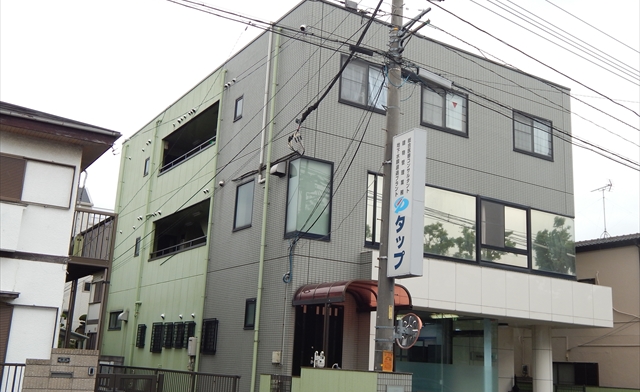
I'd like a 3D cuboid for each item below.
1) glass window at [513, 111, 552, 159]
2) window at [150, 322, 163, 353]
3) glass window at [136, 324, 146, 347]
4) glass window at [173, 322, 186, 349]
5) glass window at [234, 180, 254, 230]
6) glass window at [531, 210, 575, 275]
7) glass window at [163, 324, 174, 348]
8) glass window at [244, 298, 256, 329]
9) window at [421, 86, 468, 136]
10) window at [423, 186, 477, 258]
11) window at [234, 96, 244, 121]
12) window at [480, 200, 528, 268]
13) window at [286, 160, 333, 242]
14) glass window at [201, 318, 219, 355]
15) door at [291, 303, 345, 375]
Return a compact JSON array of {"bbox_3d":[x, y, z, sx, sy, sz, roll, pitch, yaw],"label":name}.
[{"bbox_3d":[6.601,-1.844,21.770,1.777,1.313,0.120,11,-16,-30],"label":"glass window"},{"bbox_3d":[-5.442,4.700,23.356,0.160,0.938,0.691,11,-16,-30],"label":"window"},{"bbox_3d":[-6.351,4.996,24.999,0.140,0.805,0.730,11,-16,-30],"label":"glass window"},{"bbox_3d":[-4.393,4.350,21.896,0.140,0.780,0.700,11,-16,-30],"label":"glass window"},{"bbox_3d":[-2.052,0.288,19.263,0.120,1.316,1.130,11,-16,-30],"label":"glass window"},{"bbox_3d":[7.071,1.476,21.381,1.966,1.900,0.100,11,-16,-30],"label":"glass window"},{"bbox_3d":[-4.890,4.468,22.509,0.160,0.783,0.526,11,-16,-30],"label":"glass window"},{"bbox_3d":[-1.777,3.025,18.023,0.100,0.785,0.600,11,-16,-30],"label":"glass window"},{"bbox_3d":[3.577,-2.466,19.984,1.765,1.355,0.100,11,-16,-30],"label":"window"},{"bbox_3d":[3.585,0.797,19.292,1.966,1.908,0.100,11,-16,-30],"label":"window"},{"bbox_3d":[-2.356,-2.573,20.695,0.120,0.702,0.520,11,-16,-30],"label":"window"},{"bbox_3d":[5.355,1.123,20.367,1.970,1.840,0.100,11,-16,-30],"label":"window"},{"bbox_3d":[-0.247,0.094,17.211,1.030,1.933,0.491,11,-16,-30],"label":"window"},{"bbox_3d":[-3.119,3.978,19.861,0.140,0.950,0.920,11,-16,-30],"label":"glass window"},{"bbox_3d":[-0.049,3.561,16.417,1.341,2.051,0.100,11,-16,-30],"label":"door"}]

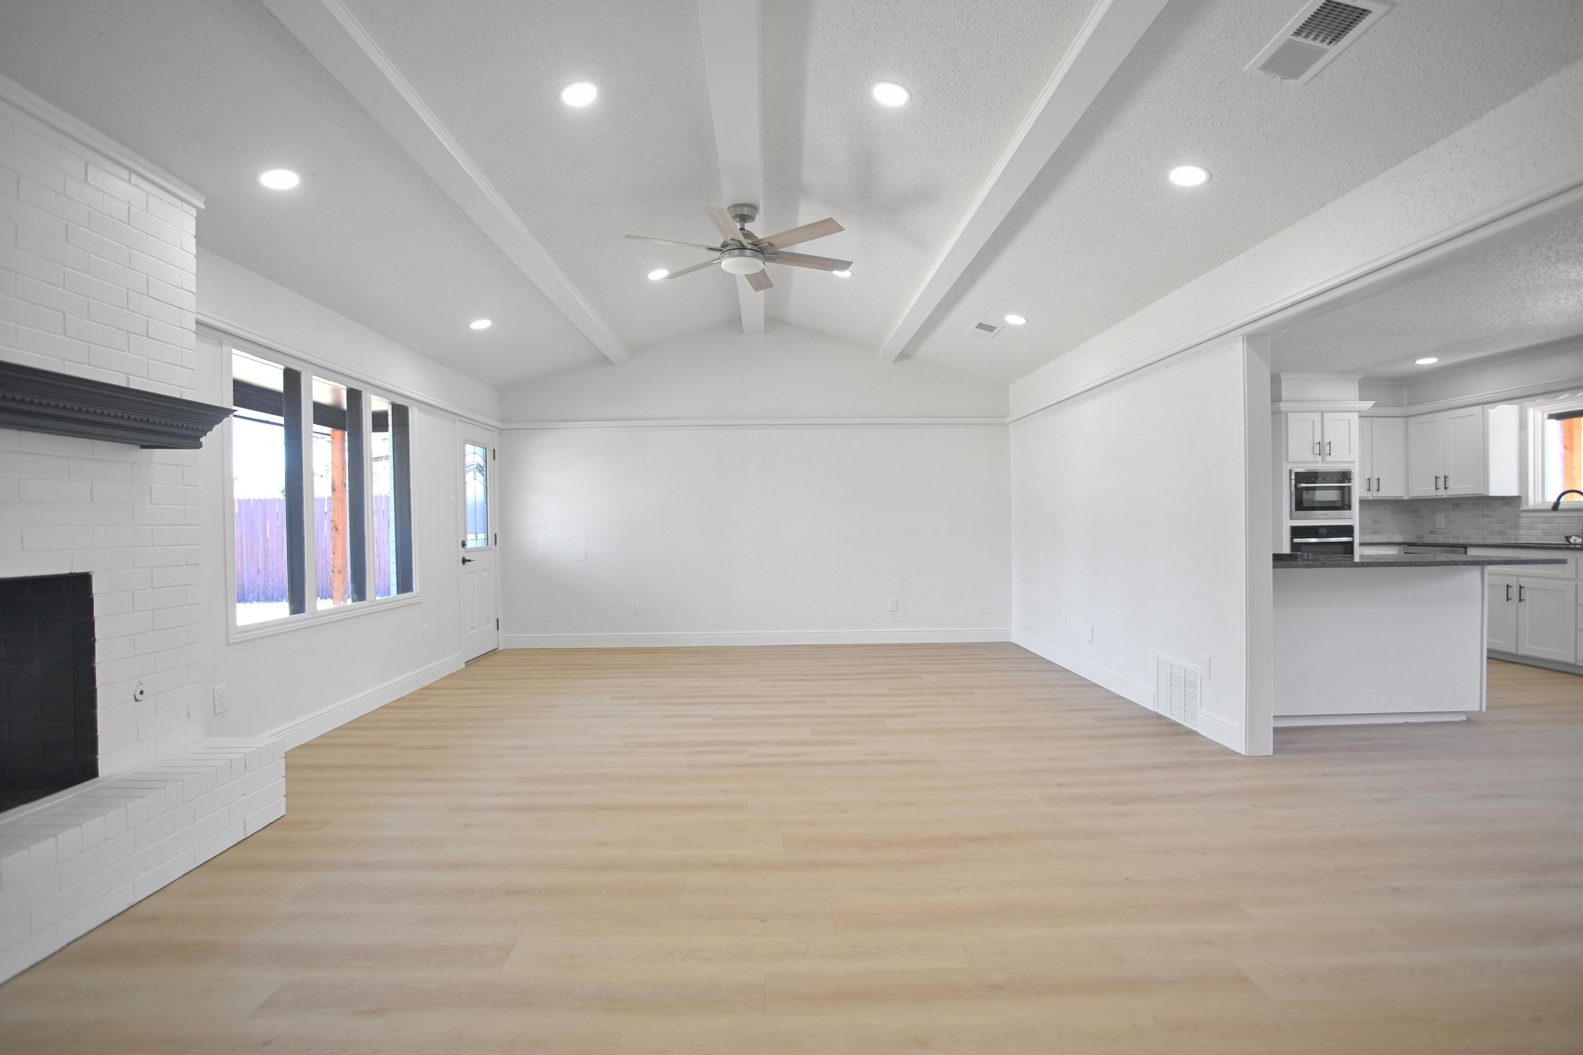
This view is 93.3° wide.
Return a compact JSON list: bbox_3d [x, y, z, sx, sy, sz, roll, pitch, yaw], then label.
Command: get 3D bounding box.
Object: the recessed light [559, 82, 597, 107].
[{"bbox_3d":[-0.886,-1.808,3.122,0.168,0.030,0.168,-16,1,-2],"label":"recessed light"}]

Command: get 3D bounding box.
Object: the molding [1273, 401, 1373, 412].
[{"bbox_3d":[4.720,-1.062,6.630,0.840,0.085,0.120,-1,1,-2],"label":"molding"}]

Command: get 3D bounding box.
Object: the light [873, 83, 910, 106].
[{"bbox_3d":[0.420,-1.817,3.137,0.168,0.030,0.168,15,0,-2],"label":"light"}]

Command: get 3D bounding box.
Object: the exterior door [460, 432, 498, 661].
[{"bbox_3d":[-2.780,0.125,6.618,0.050,2.040,0.770,-1,1,-2],"label":"exterior door"}]

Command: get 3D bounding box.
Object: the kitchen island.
[{"bbox_3d":[3.367,0.650,4.471,1.890,0.920,0.640,-1,1,-2],"label":"kitchen island"}]

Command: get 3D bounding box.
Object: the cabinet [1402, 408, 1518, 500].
[{"bbox_3d":[5.945,-0.648,6.650,0.320,0.750,0.790,-1,1,-2],"label":"cabinet"}]

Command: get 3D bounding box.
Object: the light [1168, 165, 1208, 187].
[{"bbox_3d":[1.666,-1.472,3.132,0.168,0.030,0.168,15,0,-2],"label":"light"}]

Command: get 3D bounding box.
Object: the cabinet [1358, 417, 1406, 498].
[{"bbox_3d":[5.408,-0.645,7.120,0.633,0.774,0.330,-1,0,-2],"label":"cabinet"}]

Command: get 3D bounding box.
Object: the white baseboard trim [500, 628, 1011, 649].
[{"bbox_3d":[-0.323,1.059,7.122,4.865,0.136,0.020,-1,0,-1],"label":"white baseboard trim"}]

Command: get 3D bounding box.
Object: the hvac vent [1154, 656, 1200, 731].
[{"bbox_3d":[2.217,0.942,4.310,0.030,0.356,0.468,-1,1,-2],"label":"hvac vent"}]

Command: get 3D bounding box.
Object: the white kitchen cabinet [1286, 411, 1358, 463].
[{"bbox_3d":[4.709,-0.802,6.958,0.670,0.469,0.610,-1,0,-2],"label":"white kitchen cabinet"}]

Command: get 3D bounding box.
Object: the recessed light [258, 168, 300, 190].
[{"bbox_3d":[-2.127,-1.444,3.106,0.168,0.030,0.168,-16,1,-2],"label":"recessed light"}]

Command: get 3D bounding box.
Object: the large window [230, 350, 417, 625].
[{"bbox_3d":[-2.714,-0.191,4.505,0.090,1.345,1.770,-1,1,-2],"label":"large window"}]

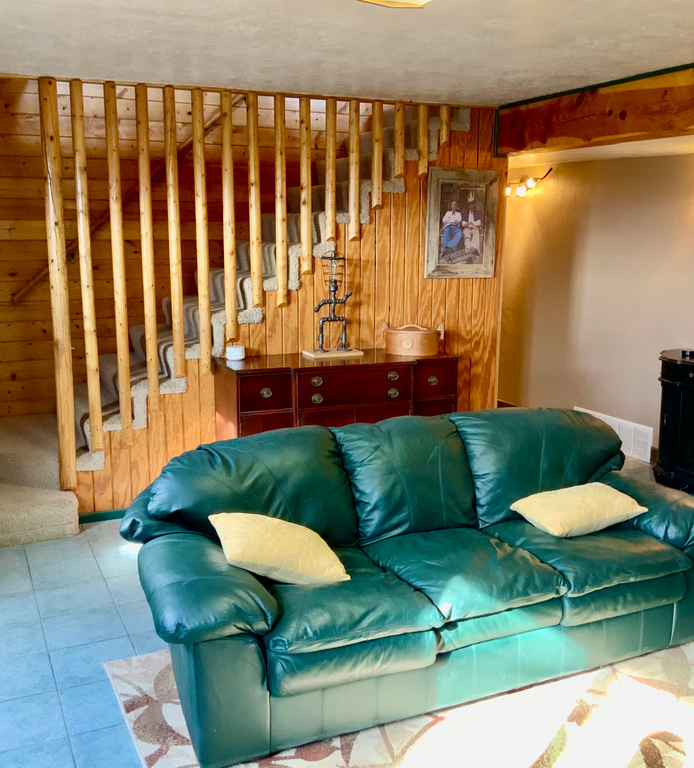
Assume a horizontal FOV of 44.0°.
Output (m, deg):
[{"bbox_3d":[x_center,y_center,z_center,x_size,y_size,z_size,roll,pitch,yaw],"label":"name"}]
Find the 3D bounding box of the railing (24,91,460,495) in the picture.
[{"bbox_3d":[-0.453,-0.558,4.989,2.404,2.182,0.101,-4,11,-24],"label":"railing"}]

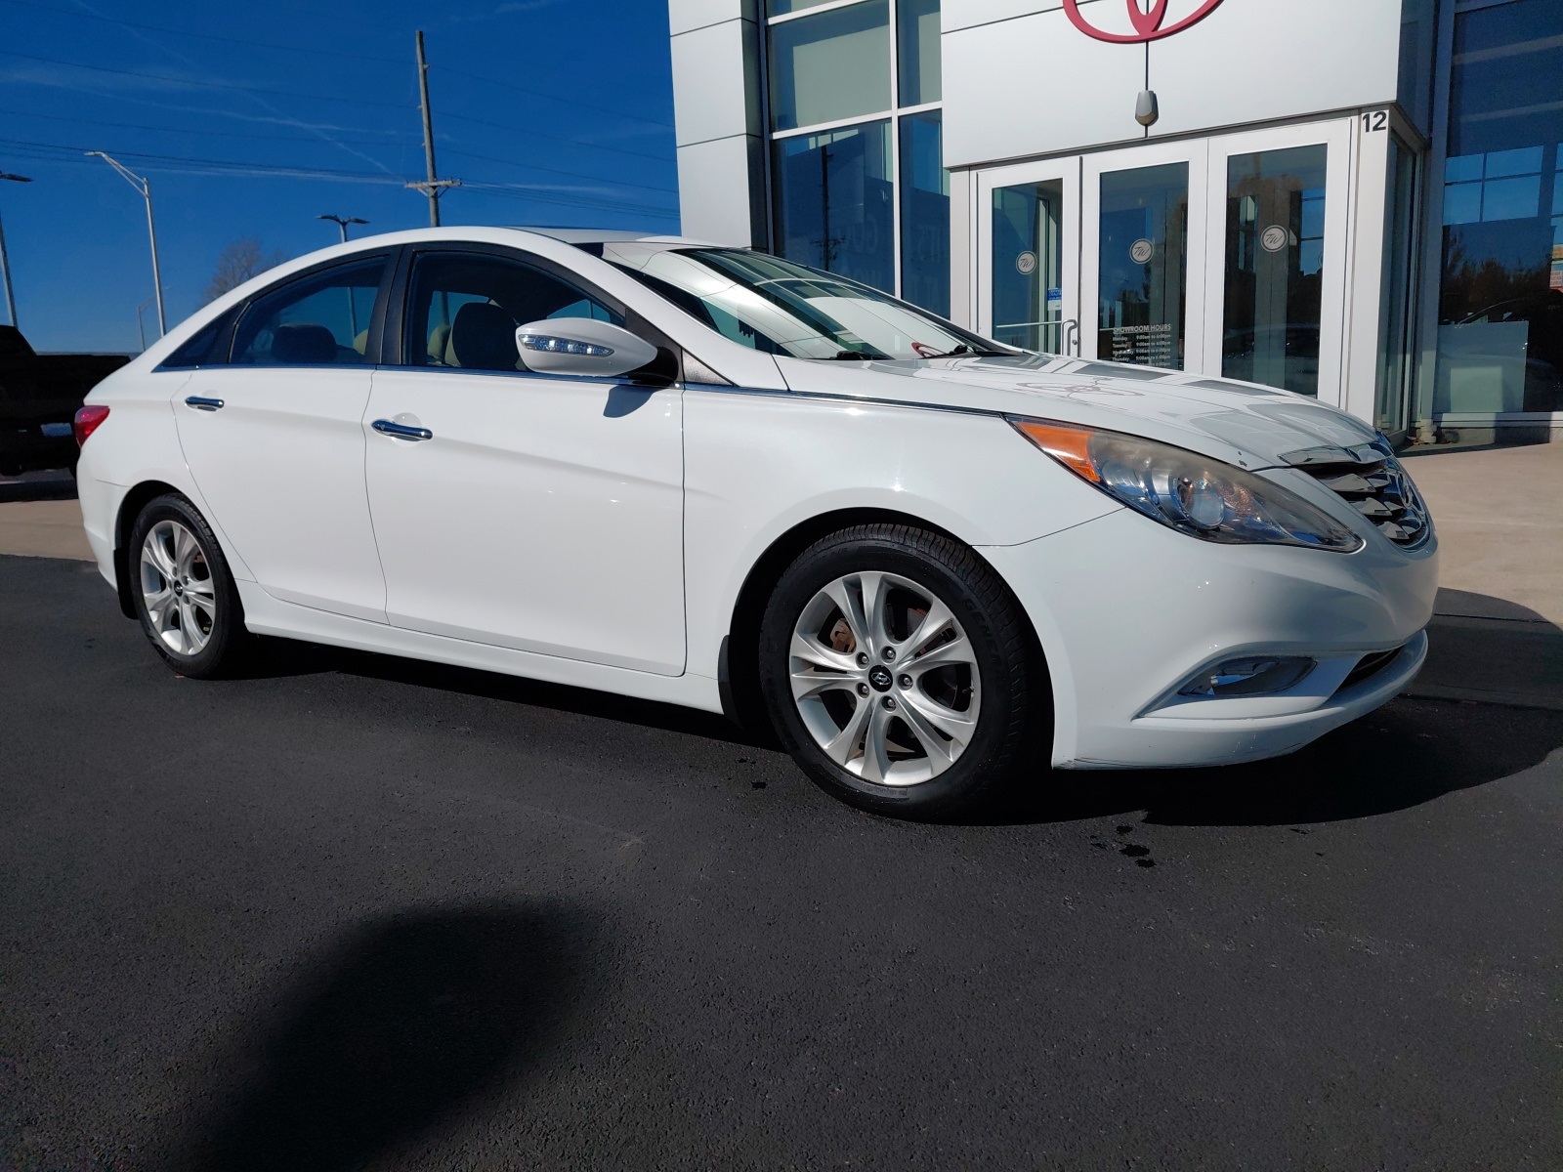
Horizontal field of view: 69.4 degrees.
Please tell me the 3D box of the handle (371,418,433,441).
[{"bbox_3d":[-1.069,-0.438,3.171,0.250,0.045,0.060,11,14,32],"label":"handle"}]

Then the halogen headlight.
[{"bbox_3d":[0.799,-0.199,2.241,0.620,0.290,0.410,5,11,33],"label":"halogen headlight"}]

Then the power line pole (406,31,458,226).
[{"bbox_3d":[-14.421,-14.370,47.283,2.350,16.650,0.380,-2,9,0],"label":"power line pole"}]

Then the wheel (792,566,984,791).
[{"bbox_3d":[0.263,0.193,2.519,0.470,0.470,0.190,5,11,35],"label":"wheel"}]

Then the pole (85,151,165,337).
[{"bbox_3d":[-25.136,-10.834,43.730,2.520,11.490,0.350,-2,9,0],"label":"pole"}]

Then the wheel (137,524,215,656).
[{"bbox_3d":[-2.080,-0.002,4.035,0.470,0.470,0.190,5,11,33],"label":"wheel"}]

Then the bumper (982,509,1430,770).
[{"bbox_3d":[1.180,-0.021,2.844,0.780,0.580,1.800,5,11,33],"label":"bumper"}]

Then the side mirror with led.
[{"bbox_3d":[-0.465,-0.566,2.704,0.240,0.145,0.250,5,11,33],"label":"side mirror with led"}]

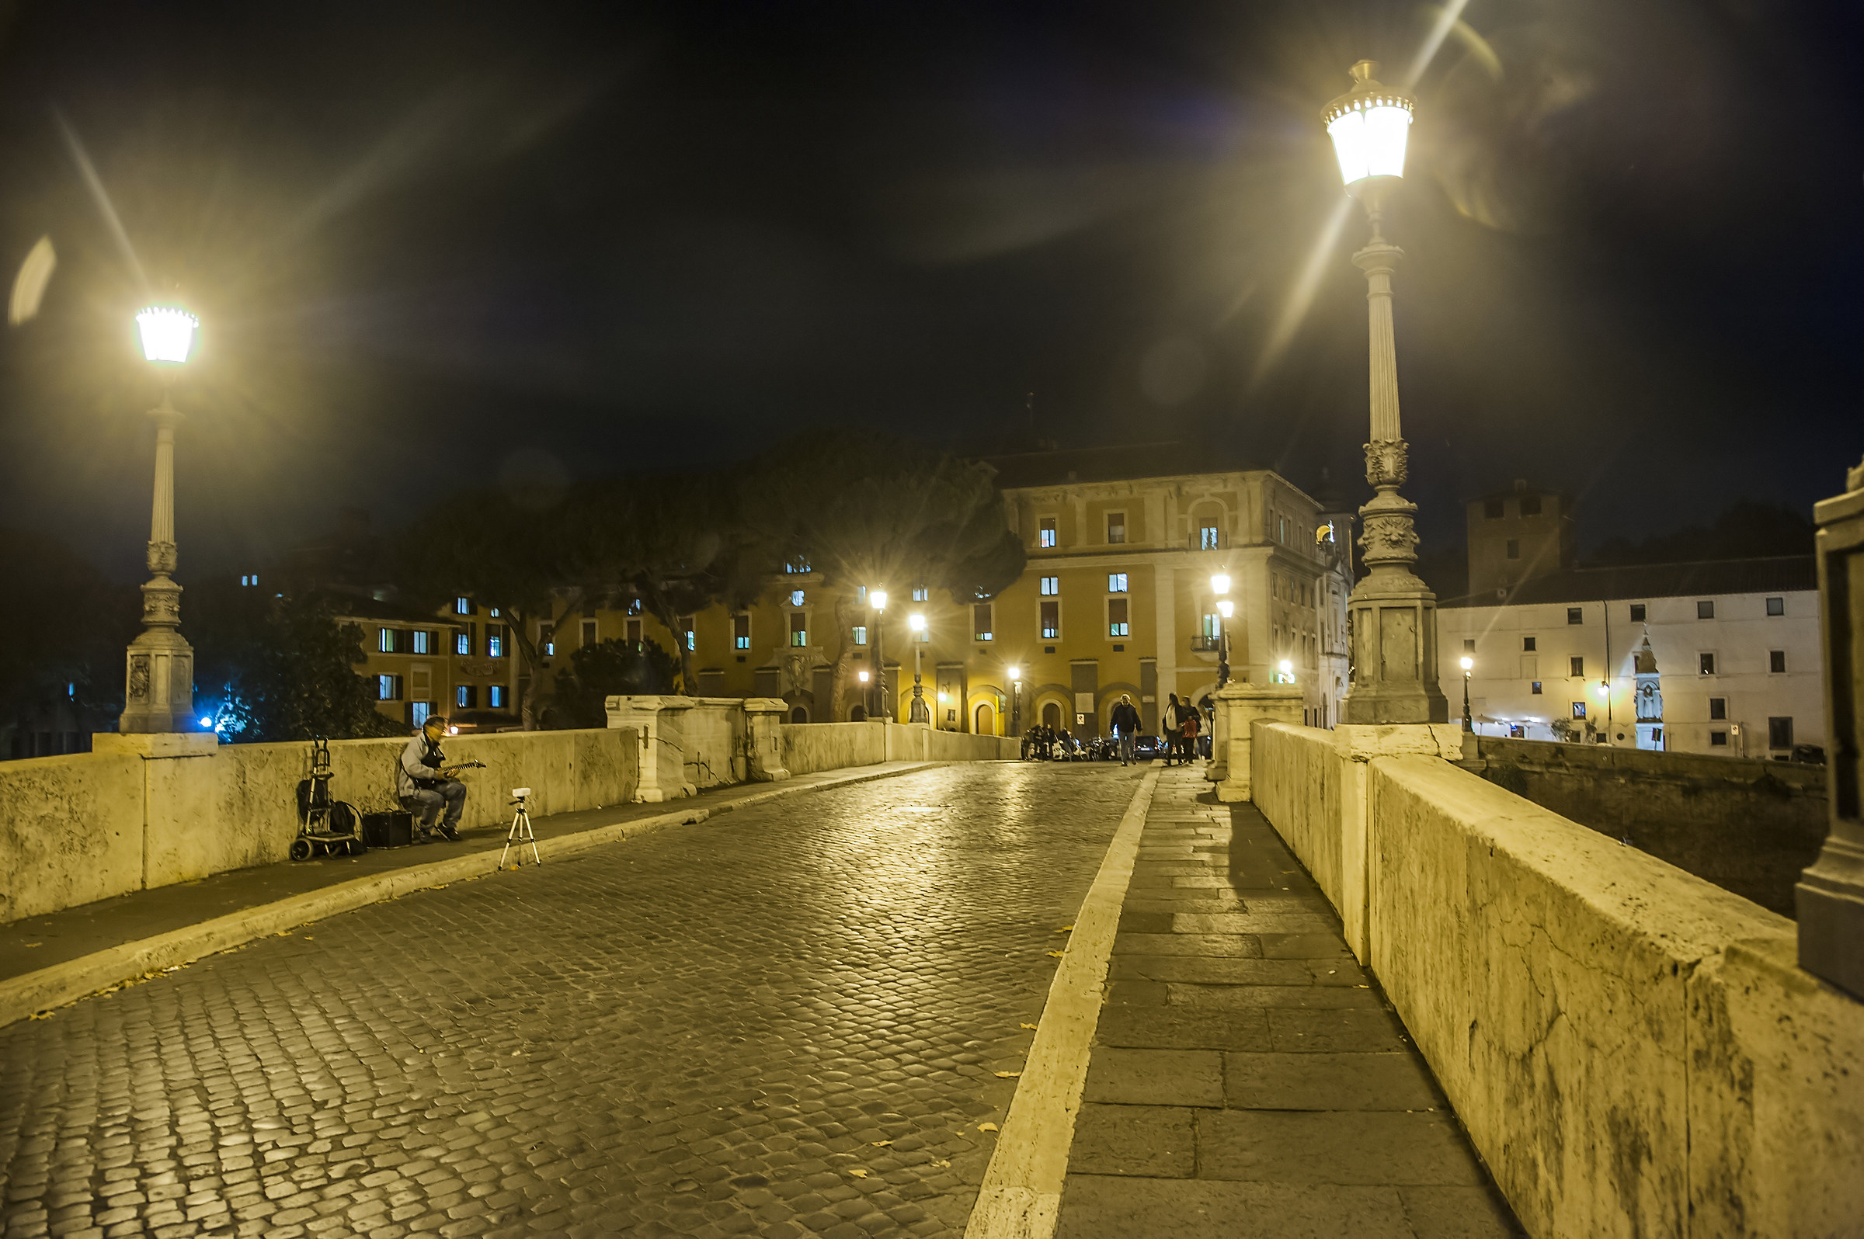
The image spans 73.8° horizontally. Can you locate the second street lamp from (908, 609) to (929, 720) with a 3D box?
[{"bbox_3d":[-0.422,1.395,38.111,0.530,3.500,0.530,-1,-4,11],"label":"second street lamp"}]

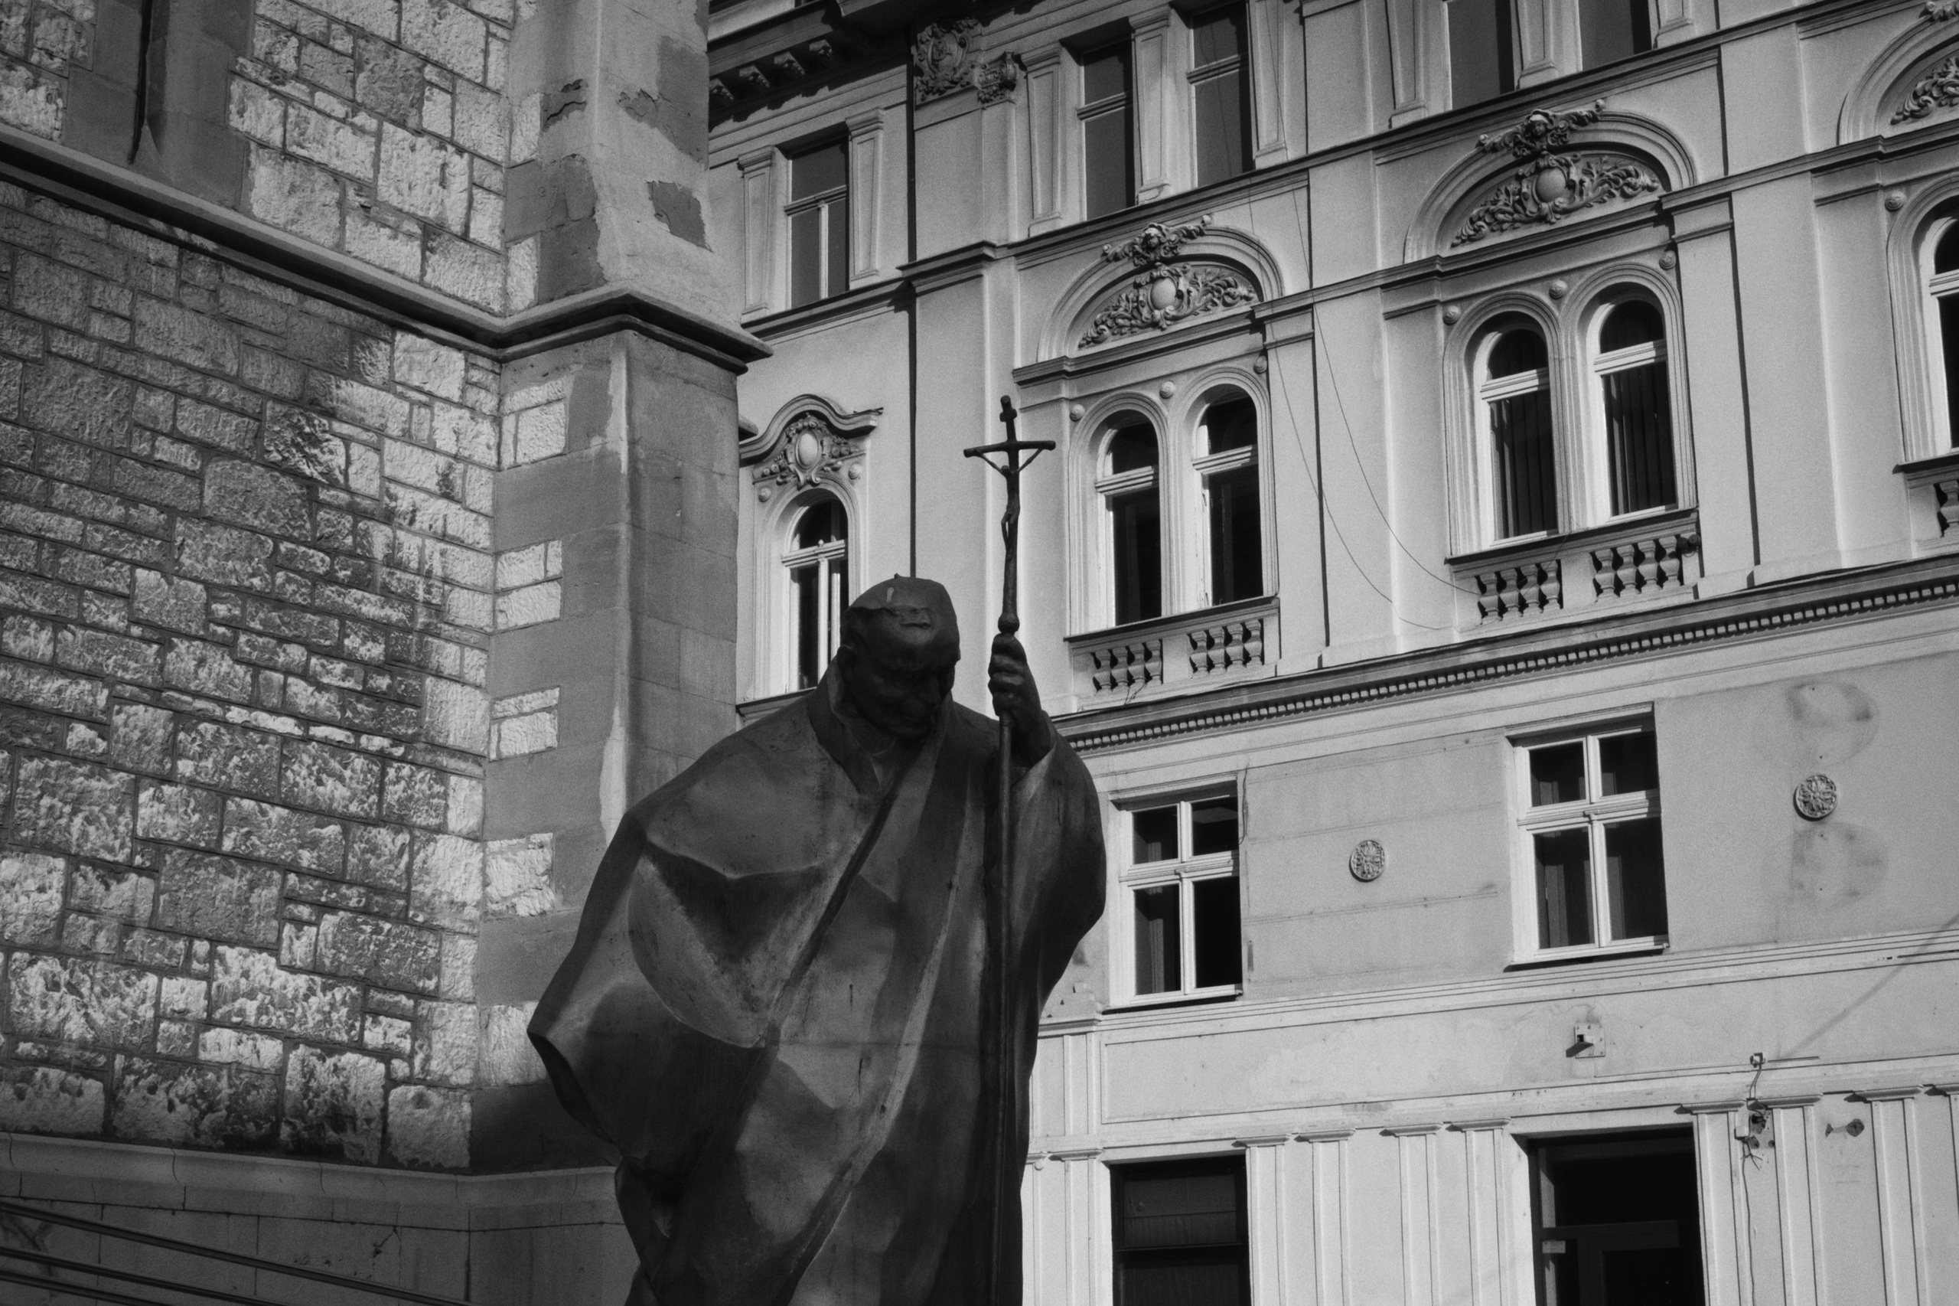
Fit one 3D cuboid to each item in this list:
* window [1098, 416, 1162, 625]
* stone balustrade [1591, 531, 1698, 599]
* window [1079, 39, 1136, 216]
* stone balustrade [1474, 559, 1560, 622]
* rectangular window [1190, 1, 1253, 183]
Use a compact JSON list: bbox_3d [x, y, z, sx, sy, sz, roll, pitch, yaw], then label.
[{"bbox_3d":[1.528,-1.341,28.834,0.799,2.153,0.180,-11,-17,35],"label":"window"},{"bbox_3d":[5.574,-0.683,24.223,0.872,0.458,0.170,-12,-19,35],"label":"stone balustrade"},{"bbox_3d":[1.363,-5.463,30.149,0.759,1.827,0.150,-11,-17,35],"label":"window"},{"bbox_3d":[4.689,-0.502,24.865,0.813,0.458,0.170,-12,-19,35],"label":"stone balustrade"},{"bbox_3d":[2.474,-5.671,29.344,0.816,1.796,0.150,-11,-17,35],"label":"rectangular window"}]

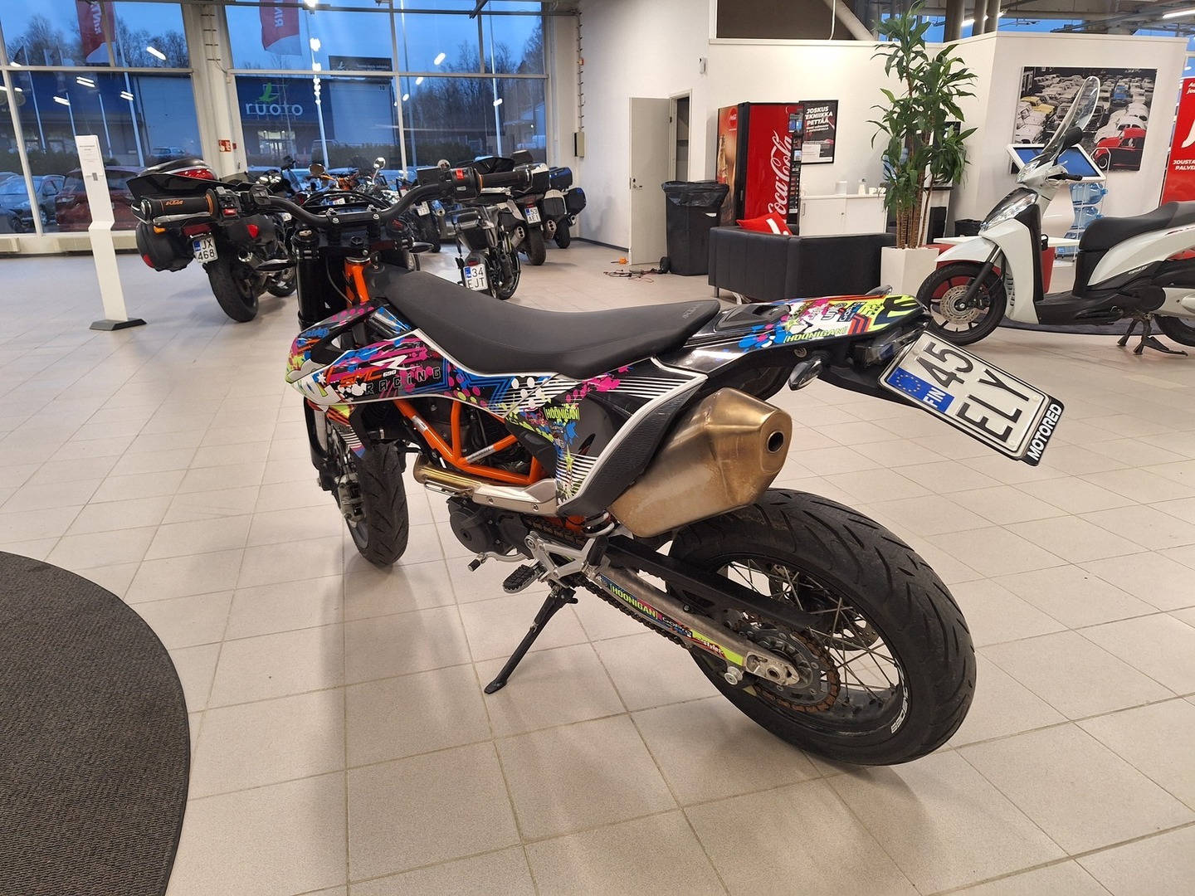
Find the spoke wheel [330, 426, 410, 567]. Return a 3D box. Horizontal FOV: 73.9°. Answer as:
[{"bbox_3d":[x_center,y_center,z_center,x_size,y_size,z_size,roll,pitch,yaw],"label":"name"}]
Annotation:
[{"bbox_3d":[-0.726,0.079,2.443,0.122,0.600,0.600,-14,27,-22],"label":"spoke wheel"}]

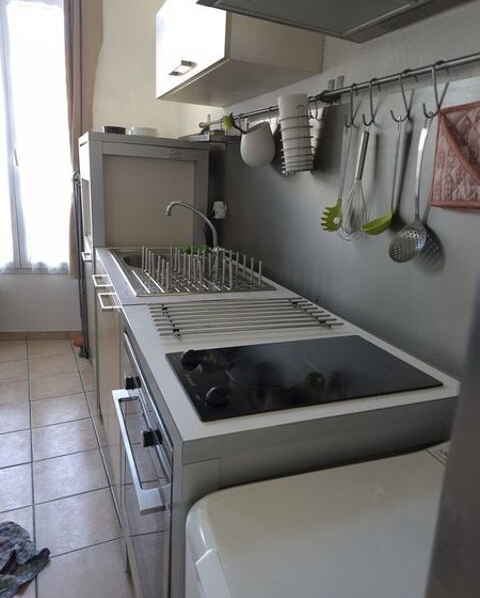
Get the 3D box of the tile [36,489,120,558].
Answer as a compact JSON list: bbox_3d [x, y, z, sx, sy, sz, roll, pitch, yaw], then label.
[{"bbox_3d":[-0.640,0.871,1.665,0.296,0.010,0.296,-4,19,-26],"label":"tile"}]

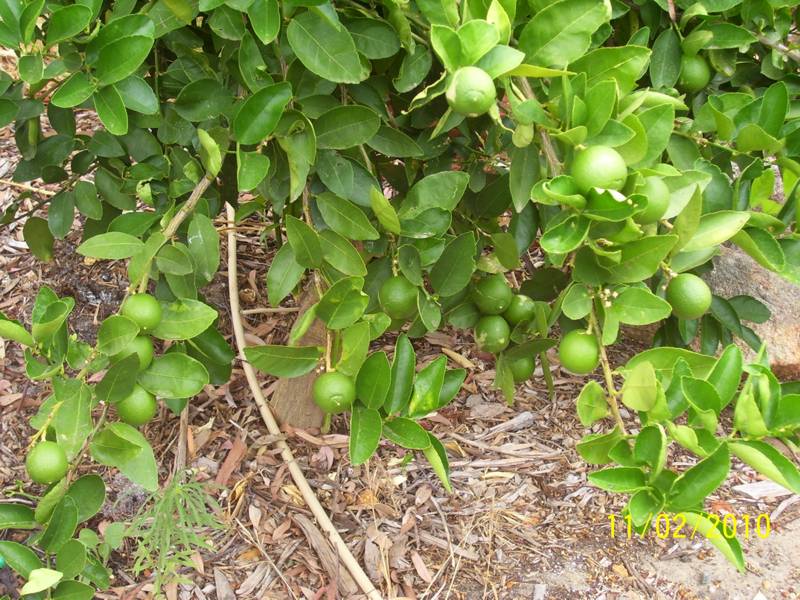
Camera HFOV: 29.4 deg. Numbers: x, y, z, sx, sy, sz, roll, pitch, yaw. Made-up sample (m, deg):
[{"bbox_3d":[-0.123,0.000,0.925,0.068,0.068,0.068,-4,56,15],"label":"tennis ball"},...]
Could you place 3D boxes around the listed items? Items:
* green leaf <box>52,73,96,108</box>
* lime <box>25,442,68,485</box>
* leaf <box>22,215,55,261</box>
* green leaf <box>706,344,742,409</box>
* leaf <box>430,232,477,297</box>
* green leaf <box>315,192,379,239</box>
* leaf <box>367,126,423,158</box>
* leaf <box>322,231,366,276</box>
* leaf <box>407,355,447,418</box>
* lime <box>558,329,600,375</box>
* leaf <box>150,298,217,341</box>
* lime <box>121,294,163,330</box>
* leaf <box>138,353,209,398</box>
[{"bbox_3d":[-0.358,-0.231,1.680,0.054,0.016,0.040,-29,64,-16],"label":"green leaf"},{"bbox_3d":[-0.398,0.183,1.720,0.047,0.049,0.047,0,25,0],"label":"lime"},{"bbox_3d":[-0.414,-0.069,1.750,0.033,0.012,0.057,-17,73,-5],"label":"leaf"},{"bbox_3d":[0.363,0.085,1.700,0.035,0.014,0.080,23,68,-7],"label":"green leaf"},{"bbox_3d":[0.059,-0.039,1.680,0.047,0.018,0.079,24,76,13],"label":"leaf"},{"bbox_3d":[-0.060,-0.096,1.750,0.090,0.017,0.042,33,69,14],"label":"green leaf"},{"bbox_3d":[-0.012,-0.175,1.680,0.080,0.012,0.042,24,62,6],"label":"leaf"},{"bbox_3d":[-0.063,-0.052,1.670,0.072,0.018,0.035,43,73,8],"label":"leaf"},{"bbox_3d":[0.029,0.093,1.620,0.036,0.074,0.016,29,0,24],"label":"leaf"},{"bbox_3d":[0.188,0.054,1.600,0.044,0.046,0.044,0,25,0],"label":"lime"},{"bbox_3d":[-0.240,0.022,1.690,0.074,0.018,0.044,-12,70,-5],"label":"leaf"},{"bbox_3d":[-0.286,0.014,1.690,0.044,0.044,0.044,0,25,0],"label":"lime"},{"bbox_3d":[-0.257,0.086,1.730,0.080,0.020,0.052,6,73,2],"label":"leaf"}]

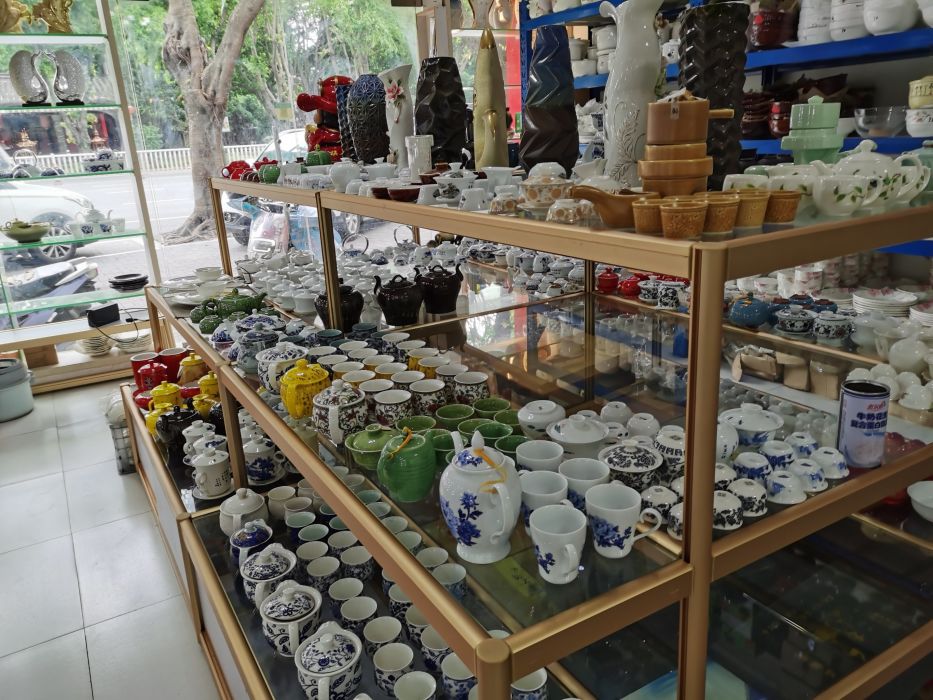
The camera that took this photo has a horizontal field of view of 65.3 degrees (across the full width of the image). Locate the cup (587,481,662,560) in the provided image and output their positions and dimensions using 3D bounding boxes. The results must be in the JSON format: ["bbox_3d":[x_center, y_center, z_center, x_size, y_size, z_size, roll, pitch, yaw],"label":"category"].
[{"bbox_3d":[0.211,0.234,0.982,0.100,0.081,0.074,0,17,10],"label":"cup"}]

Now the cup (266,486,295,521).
[{"bbox_3d":[-0.464,0.393,1.848,0.071,0.063,0.071,-3,17,1],"label":"cup"}]

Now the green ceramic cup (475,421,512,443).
[{"bbox_3d":[0.050,0.162,1.282,0.066,0.043,0.066,-3,17,1],"label":"green ceramic cup"}]

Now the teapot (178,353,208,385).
[{"bbox_3d":[-1.051,0.078,2.836,0.108,0.125,0.165,13,24,43],"label":"teapot"}]

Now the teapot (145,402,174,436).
[{"bbox_3d":[-0.999,0.233,2.385,0.099,0.110,0.116,7,20,29],"label":"teapot"}]

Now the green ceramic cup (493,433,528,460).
[{"bbox_3d":[0.079,0.179,1.222,0.065,0.043,0.065,-3,17,1],"label":"green ceramic cup"}]

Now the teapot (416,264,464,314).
[{"bbox_3d":[-0.082,-0.194,2.260,0.151,0.144,0.124,-6,17,-9],"label":"teapot"}]

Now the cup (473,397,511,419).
[{"bbox_3d":[0.051,0.128,1.393,0.070,0.043,0.070,-3,17,1],"label":"cup"}]

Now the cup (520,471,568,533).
[{"bbox_3d":[0.118,0.223,1.010,0.071,0.079,0.096,-16,21,-35],"label":"cup"}]

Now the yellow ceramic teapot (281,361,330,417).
[{"bbox_3d":[-0.326,0.079,1.470,0.096,0.117,0.125,2,18,17],"label":"yellow ceramic teapot"}]

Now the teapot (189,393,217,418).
[{"bbox_3d":[-0.896,0.199,2.484,0.088,0.104,0.104,7,20,29],"label":"teapot"}]

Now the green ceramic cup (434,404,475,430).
[{"bbox_3d":[-0.019,0.140,1.390,0.072,0.047,0.072,-3,17,1],"label":"green ceramic cup"}]

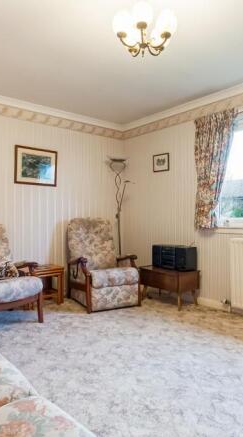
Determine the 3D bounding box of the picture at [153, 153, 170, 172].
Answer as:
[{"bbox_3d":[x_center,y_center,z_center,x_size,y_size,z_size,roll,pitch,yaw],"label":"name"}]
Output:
[{"bbox_3d":[0.505,-0.712,3.745,0.020,0.215,0.250,0,0,-44],"label":"picture"}]

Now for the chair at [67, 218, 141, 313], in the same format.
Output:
[{"bbox_3d":[-0.245,0.515,3.630,0.660,1.030,0.780,0,0,-29],"label":"chair"}]

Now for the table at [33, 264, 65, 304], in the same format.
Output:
[{"bbox_3d":[-0.955,0.815,3.490,0.460,0.430,0.310,0,0,-36],"label":"table"}]

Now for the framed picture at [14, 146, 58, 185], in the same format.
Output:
[{"bbox_3d":[-1.012,-0.620,3.515,0.520,0.435,0.025,0,0,-38],"label":"framed picture"}]

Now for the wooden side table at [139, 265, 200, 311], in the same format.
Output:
[{"bbox_3d":[0.585,0.815,3.560,0.340,0.430,0.610,0,0,-42],"label":"wooden side table"}]

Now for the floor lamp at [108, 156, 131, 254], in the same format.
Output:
[{"bbox_3d":[-0.035,0.100,4.020,0.290,1.850,0.290,0,0,-30],"label":"floor lamp"}]

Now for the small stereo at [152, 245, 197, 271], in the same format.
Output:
[{"bbox_3d":[0.645,0.475,3.575,0.230,0.260,0.500,0,0,-42],"label":"small stereo"}]

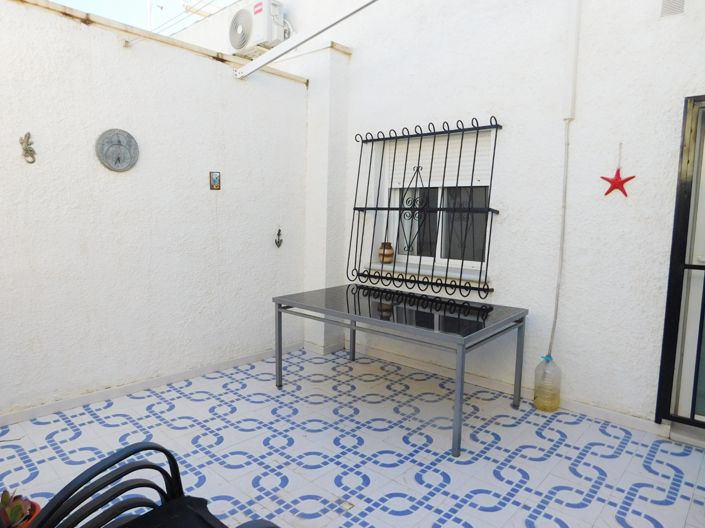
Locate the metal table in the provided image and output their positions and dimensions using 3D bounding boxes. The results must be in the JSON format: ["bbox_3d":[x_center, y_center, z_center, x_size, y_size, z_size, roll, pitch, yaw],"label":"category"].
[{"bbox_3d":[0.323,0.678,3.627,1.681,0.742,1.002,6,9,40],"label":"metal table"}]

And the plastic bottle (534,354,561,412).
[{"bbox_3d":[1.428,0.870,3.423,0.185,0.405,0.185,7,9,43],"label":"plastic bottle"}]

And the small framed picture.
[{"bbox_3d":[-1.174,-0.709,4.004,0.017,0.156,0.096,7,9,43],"label":"small framed picture"}]

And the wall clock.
[{"bbox_3d":[-1.710,-0.826,3.408,0.030,0.309,0.309,7,9,43],"label":"wall clock"}]

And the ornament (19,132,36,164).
[{"bbox_3d":[-2.089,-0.743,3.014,0.030,0.198,0.091,7,9,43],"label":"ornament"}]

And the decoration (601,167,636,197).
[{"bbox_3d":[1.747,-0.543,3.081,0.202,0.195,0.030,7,9,43],"label":"decoration"}]

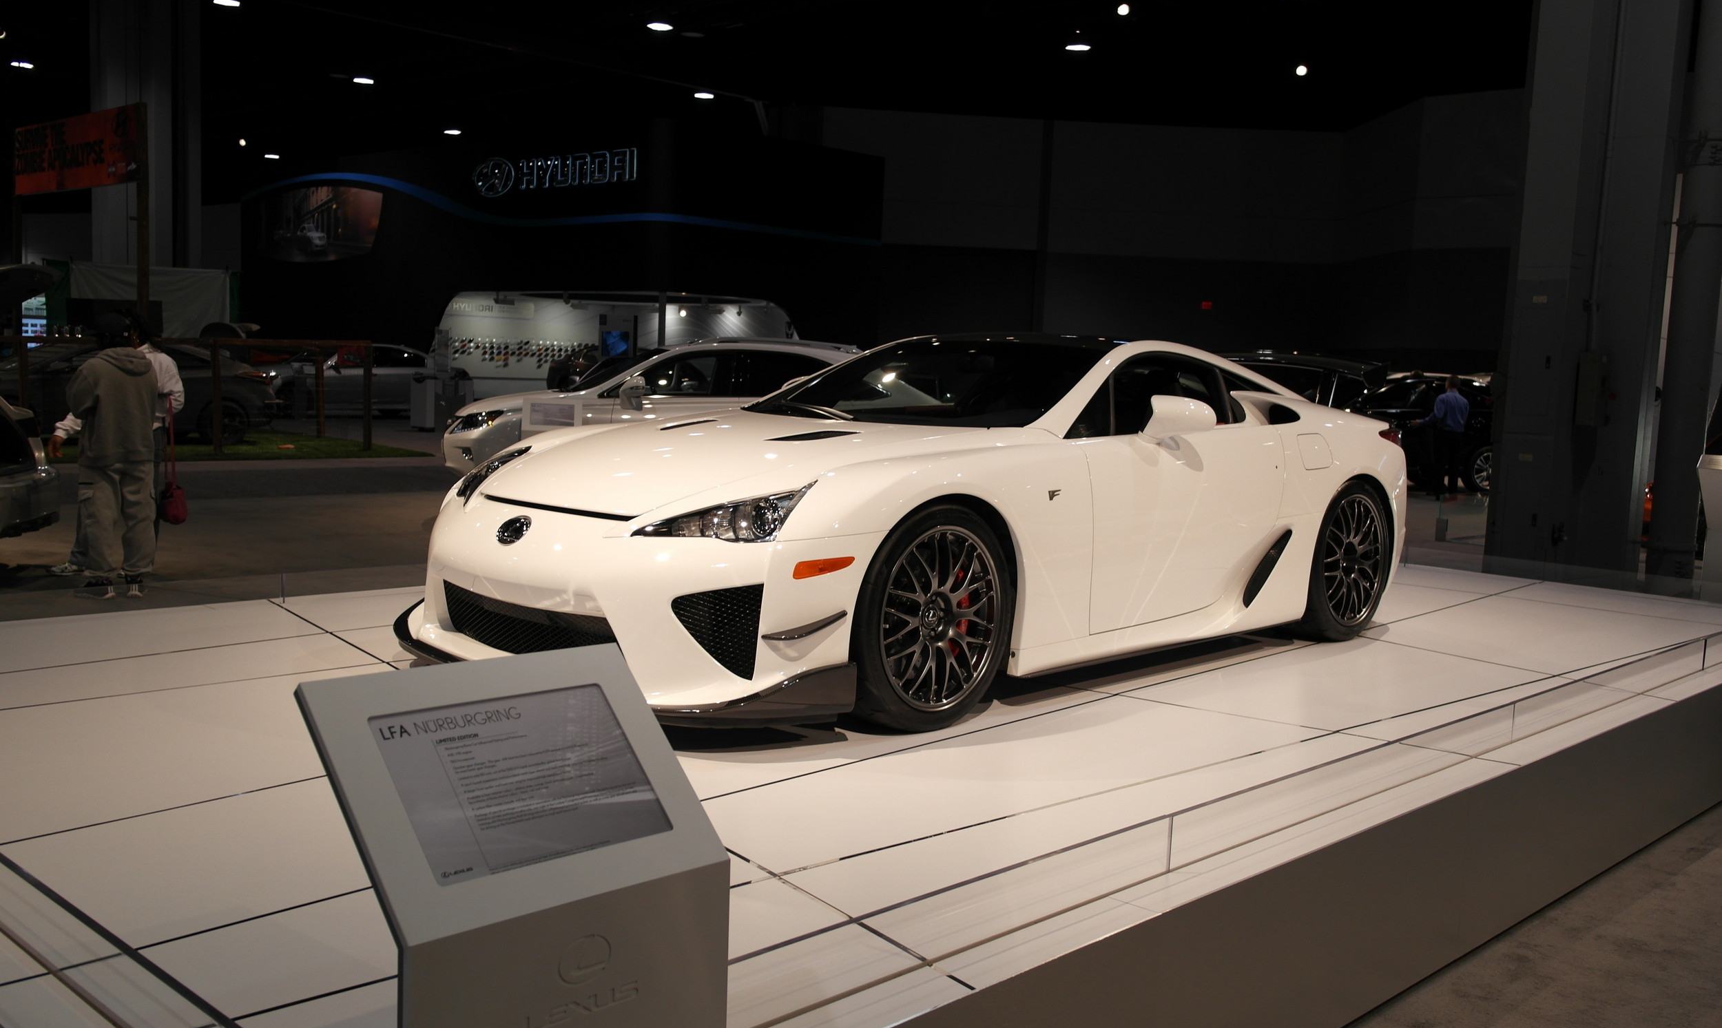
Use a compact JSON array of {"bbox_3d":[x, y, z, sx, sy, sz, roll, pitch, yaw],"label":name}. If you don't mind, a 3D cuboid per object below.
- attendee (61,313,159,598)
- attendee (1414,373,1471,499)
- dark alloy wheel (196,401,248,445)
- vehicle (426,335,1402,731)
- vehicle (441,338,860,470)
[{"bbox_3d":[-4.541,-0.381,8.701,0.360,1.710,0.480,6,7,33],"label":"attendee"},{"bbox_3d":[8.853,-1.203,21.847,0.700,1.800,0.420,2,6,-5],"label":"attendee"},{"bbox_3d":[-9.467,-1.343,21.265,0.660,0.660,0.220,-2,7,-35],"label":"dark alloy wheel"},{"bbox_3d":[0.507,-0.104,5.710,1.920,1.220,4.520,8,8,44],"label":"vehicle"},{"bbox_3d":[-1.677,-0.914,14.372,4.770,1.700,1.900,1,6,-12],"label":"vehicle"}]

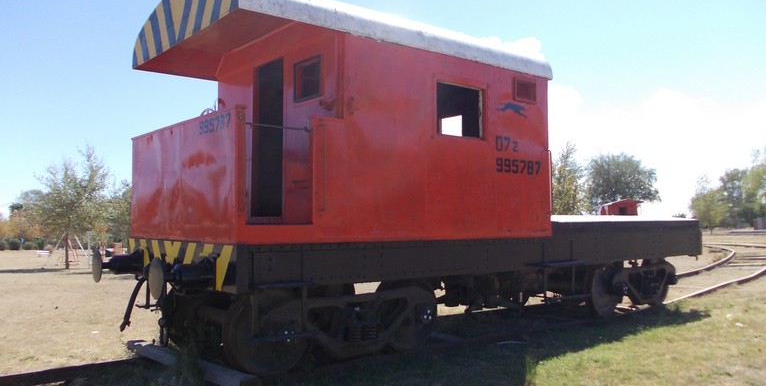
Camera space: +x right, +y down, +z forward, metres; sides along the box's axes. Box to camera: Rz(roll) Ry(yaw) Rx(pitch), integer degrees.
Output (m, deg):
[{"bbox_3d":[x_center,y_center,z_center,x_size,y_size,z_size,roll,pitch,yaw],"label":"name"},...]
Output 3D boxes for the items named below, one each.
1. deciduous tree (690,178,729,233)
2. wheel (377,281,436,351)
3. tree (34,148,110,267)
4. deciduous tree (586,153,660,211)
[{"bbox_3d":[38.480,1.591,73.000,4.320,6.600,4.320,-1,-3,28],"label":"deciduous tree"},{"bbox_3d":[0.313,1.460,7.559,0.930,0.930,0.140,2,-3,-39],"label":"wheel"},{"bbox_3d":[-12.321,0.574,24.500,2.970,4.830,2.970,1,-3,-27],"label":"tree"},{"bbox_3d":[29.509,0.061,76.000,8.650,10.060,8.650,-1,-3,21],"label":"deciduous tree"}]

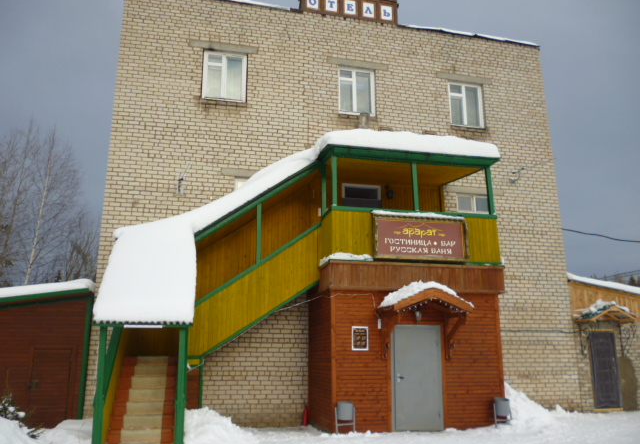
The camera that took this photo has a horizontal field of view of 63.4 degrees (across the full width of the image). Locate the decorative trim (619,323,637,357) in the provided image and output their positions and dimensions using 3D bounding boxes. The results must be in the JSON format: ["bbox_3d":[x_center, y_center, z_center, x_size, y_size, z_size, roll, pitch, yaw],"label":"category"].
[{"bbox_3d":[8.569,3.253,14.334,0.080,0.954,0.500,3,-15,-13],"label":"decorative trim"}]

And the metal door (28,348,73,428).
[{"bbox_3d":[-5.638,3.519,10.786,0.795,1.719,0.080,3,-15,-13],"label":"metal door"}]

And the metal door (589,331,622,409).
[{"bbox_3d":[7.858,4.056,14.228,0.880,2.052,0.090,3,-15,-13],"label":"metal door"}]

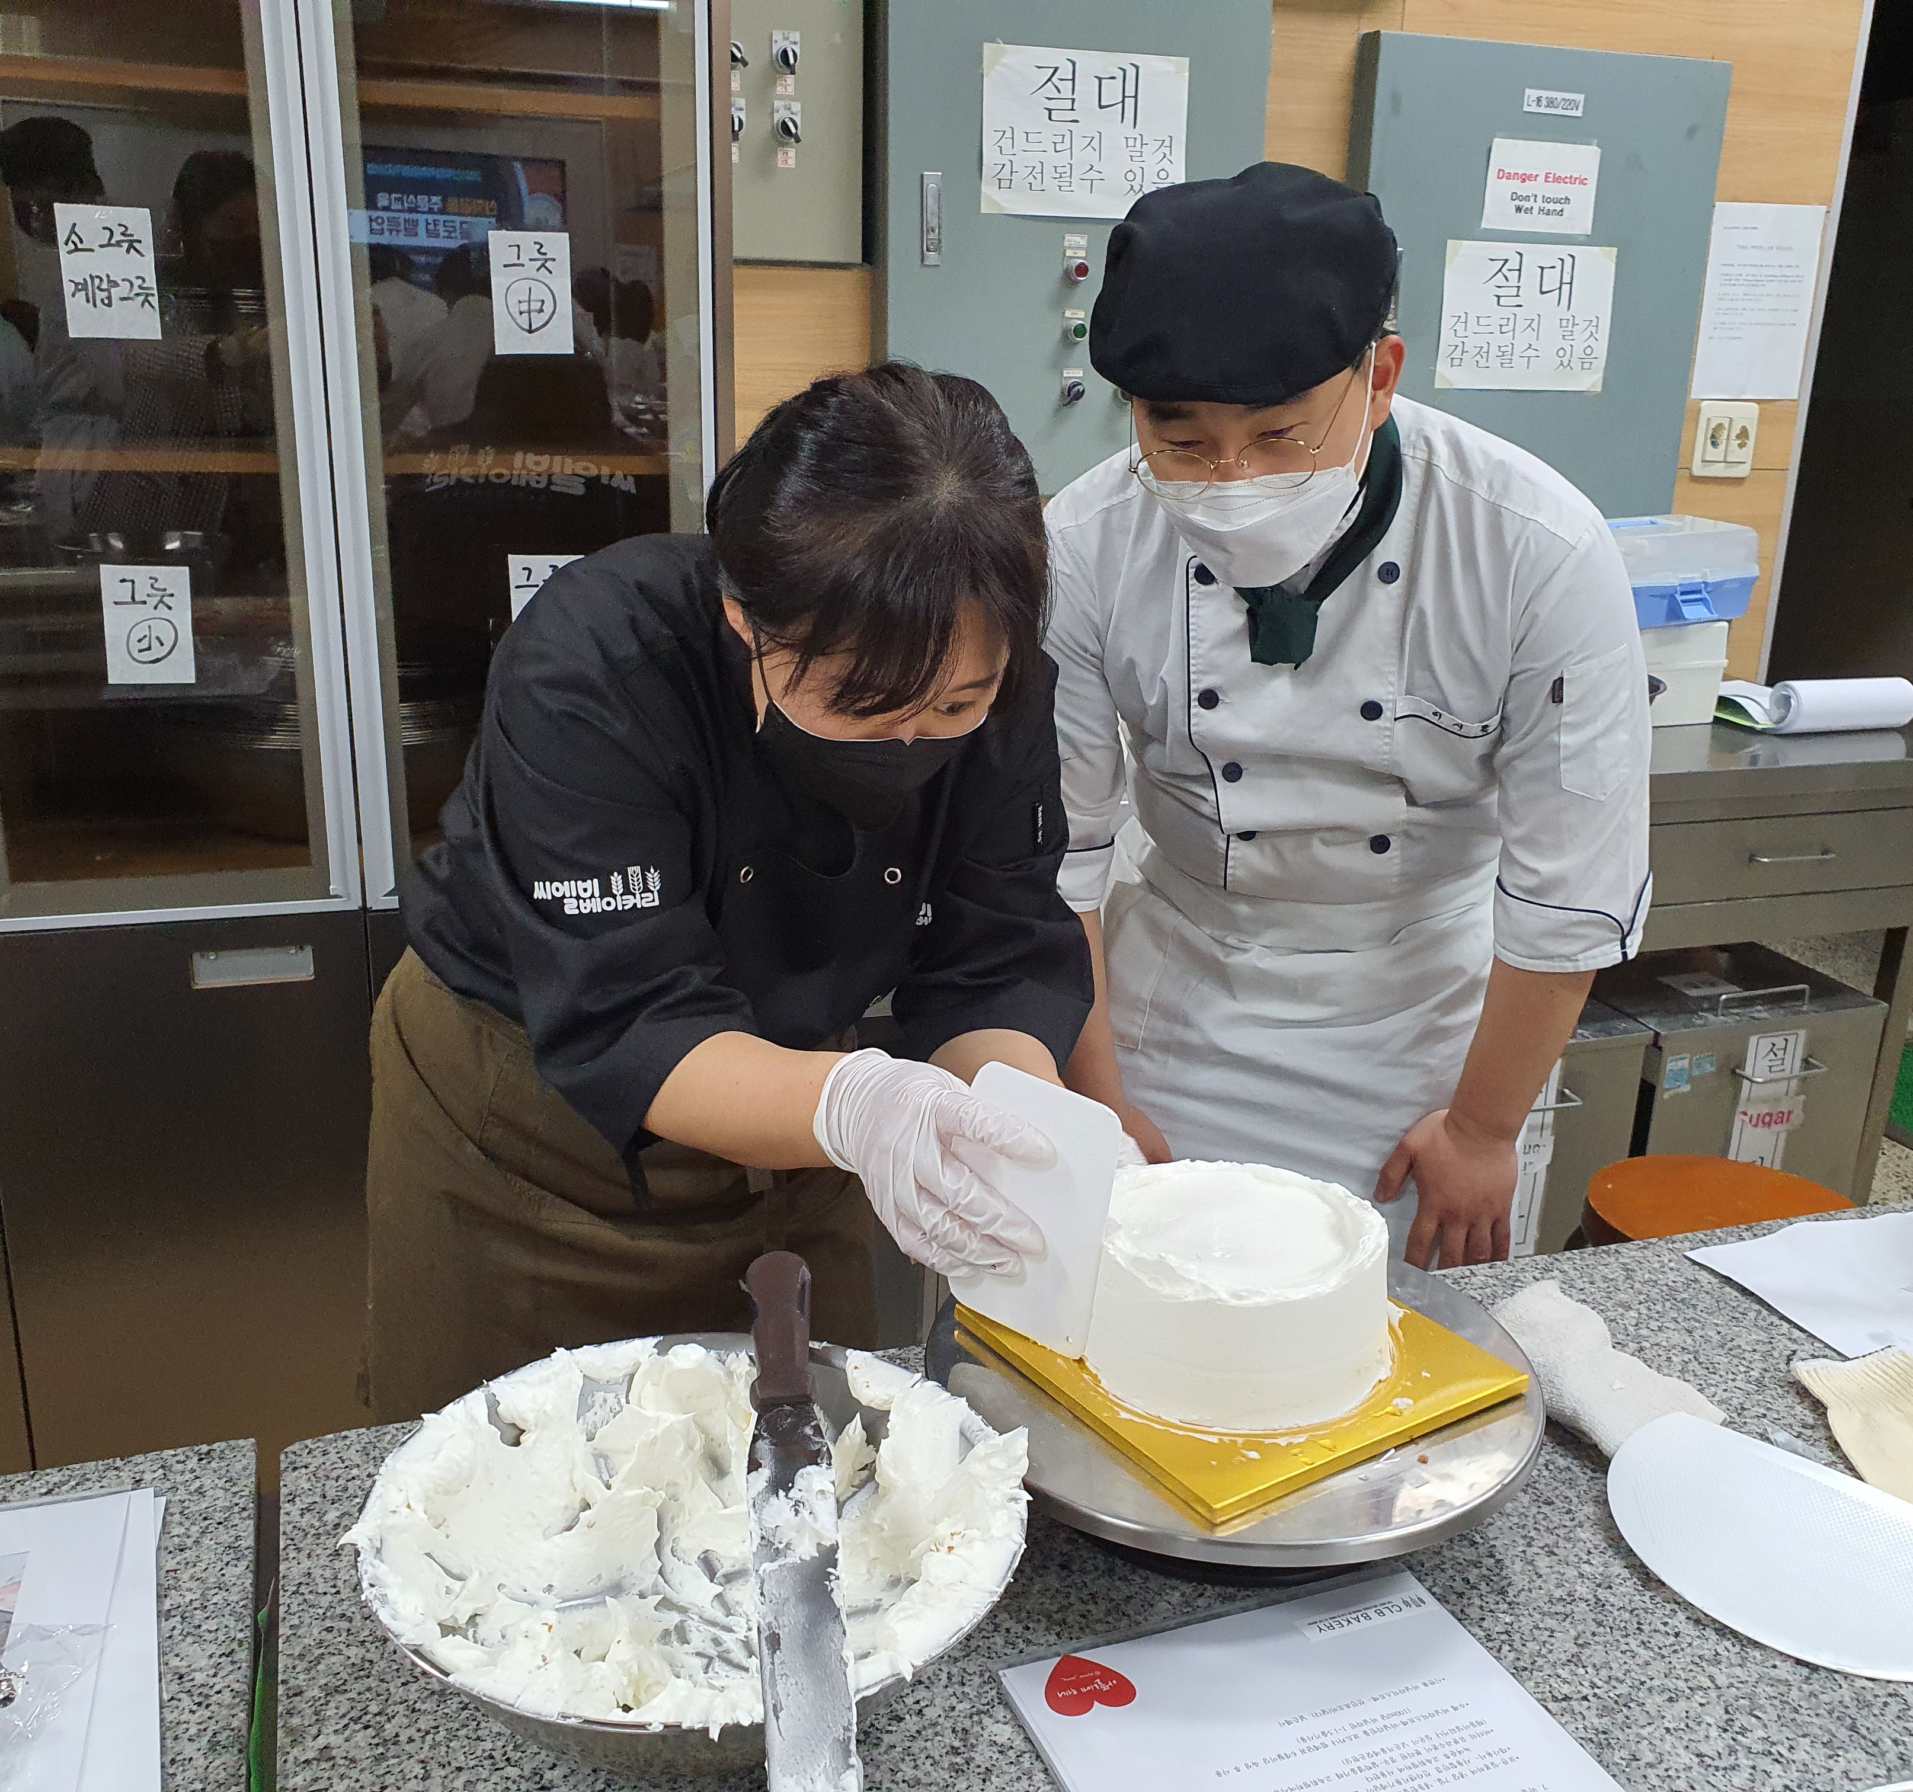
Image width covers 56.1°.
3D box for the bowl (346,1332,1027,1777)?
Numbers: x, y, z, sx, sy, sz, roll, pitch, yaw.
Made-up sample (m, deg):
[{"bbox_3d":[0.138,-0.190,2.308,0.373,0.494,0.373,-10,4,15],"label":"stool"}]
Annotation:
[{"bbox_3d":[-0.106,0.290,0.751,0.270,0.095,0.270,2,17,0],"label":"bowl"}]

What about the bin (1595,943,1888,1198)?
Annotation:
[{"bbox_3d":[1.072,0.330,2.792,0.410,0.515,0.470,-4,18,-17],"label":"bin"}]

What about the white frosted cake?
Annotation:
[{"bbox_3d":[0.140,0.194,0.888,0.150,0.067,0.150,2,17,0],"label":"white frosted cake"}]

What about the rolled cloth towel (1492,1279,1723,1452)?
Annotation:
[{"bbox_3d":[0.349,0.262,0.989,0.090,0.030,0.170,-4,18,-17],"label":"rolled cloth towel"}]

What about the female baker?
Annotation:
[{"bbox_3d":[-0.120,0.366,1.158,0.480,1.360,0.610,-8,20,-28],"label":"female baker"}]

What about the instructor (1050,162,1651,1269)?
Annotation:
[{"bbox_3d":[0.298,0.186,1.551,0.500,1.493,0.570,6,18,14],"label":"instructor"}]

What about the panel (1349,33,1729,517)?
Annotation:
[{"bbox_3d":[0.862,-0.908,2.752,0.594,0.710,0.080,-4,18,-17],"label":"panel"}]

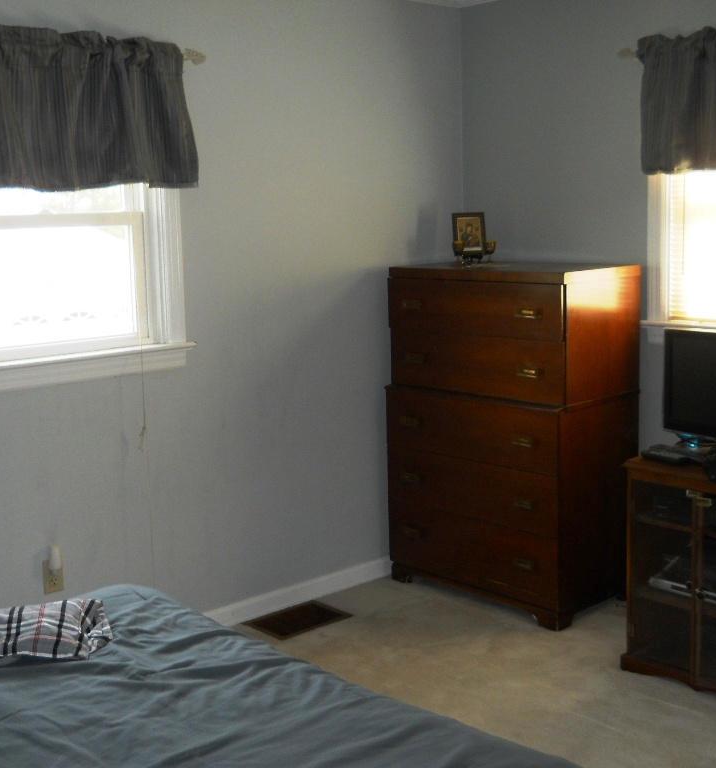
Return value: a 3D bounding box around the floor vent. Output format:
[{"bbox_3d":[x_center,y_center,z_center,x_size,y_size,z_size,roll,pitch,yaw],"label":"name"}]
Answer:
[{"bbox_3d":[-0.235,0.911,4.253,0.345,0.015,0.243,-9,12,-41],"label":"floor vent"}]

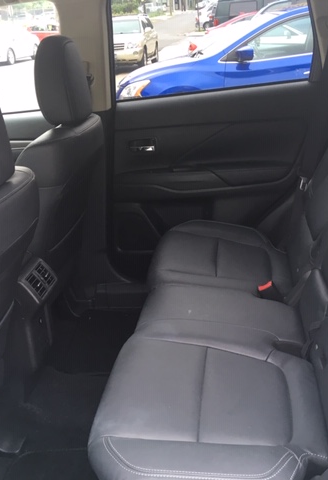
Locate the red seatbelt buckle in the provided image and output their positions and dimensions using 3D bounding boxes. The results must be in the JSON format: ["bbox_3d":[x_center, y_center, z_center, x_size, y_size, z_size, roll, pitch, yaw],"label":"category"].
[{"bbox_3d":[0.320,0.144,1.611,0.062,0.057,0.046,3,22,7],"label":"red seatbelt buckle"}]

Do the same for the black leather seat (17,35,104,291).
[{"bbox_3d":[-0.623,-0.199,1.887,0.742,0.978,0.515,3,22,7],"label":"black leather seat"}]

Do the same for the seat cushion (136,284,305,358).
[{"bbox_3d":[0.144,0.251,1.508,0.479,0.144,0.350,3,22,7],"label":"seat cushion"}]

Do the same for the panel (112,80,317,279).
[{"bbox_3d":[0.171,-0.212,2.150,0.772,0.824,0.154,3,22,7],"label":"panel"}]

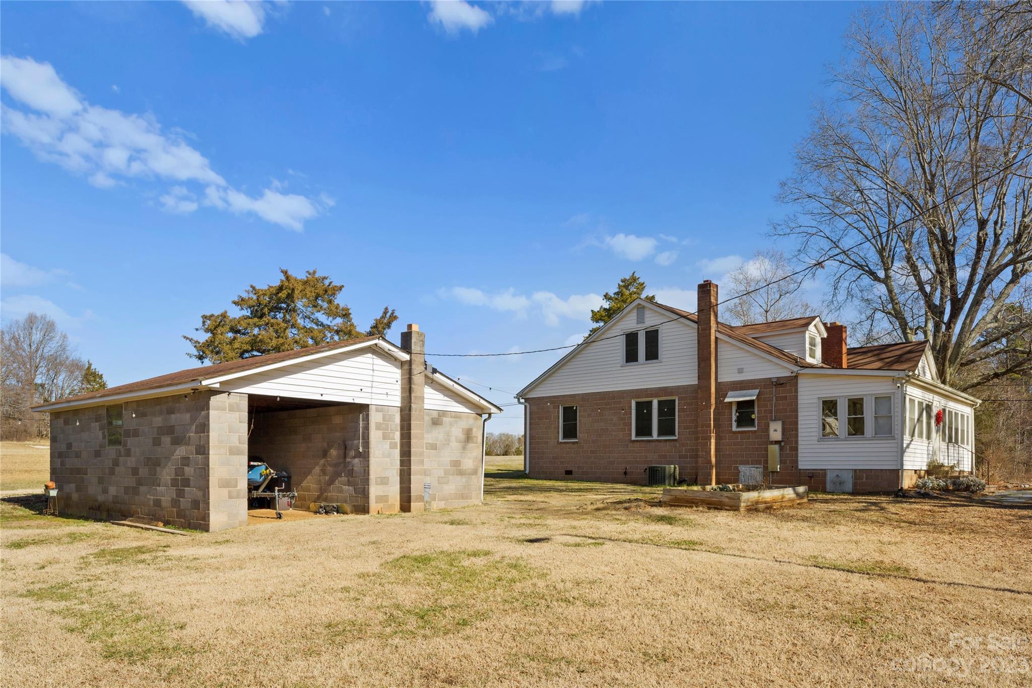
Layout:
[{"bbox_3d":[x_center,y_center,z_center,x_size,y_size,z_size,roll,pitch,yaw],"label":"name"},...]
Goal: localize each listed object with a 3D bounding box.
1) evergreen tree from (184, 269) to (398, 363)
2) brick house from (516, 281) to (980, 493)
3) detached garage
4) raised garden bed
[{"bbox_3d":[-10.600,1.750,33.000,9.900,10.500,9.500,0,-7,0],"label":"evergreen tree"},{"bbox_3d":[9.200,2.250,28.200,15.000,7.000,11.100,-7,-10,41],"label":"brick house"},{"bbox_3d":[-6.350,2.150,17.800,8.600,4.250,8.100,-6,-10,40],"label":"detached garage"},{"bbox_3d":[5.600,3.810,17.200,2.000,0.410,4.300,-7,-10,41],"label":"raised garden bed"}]

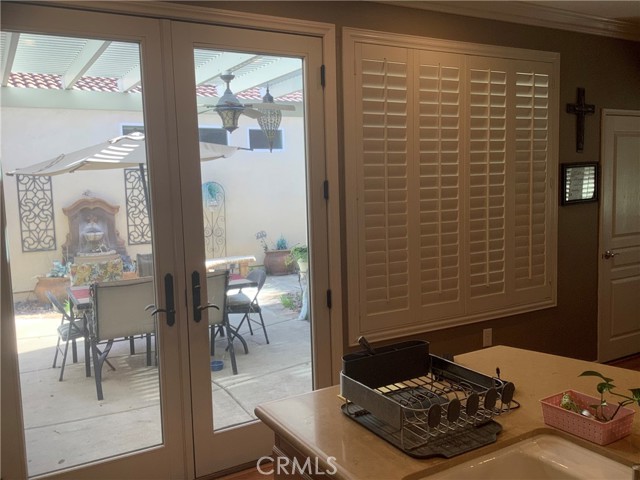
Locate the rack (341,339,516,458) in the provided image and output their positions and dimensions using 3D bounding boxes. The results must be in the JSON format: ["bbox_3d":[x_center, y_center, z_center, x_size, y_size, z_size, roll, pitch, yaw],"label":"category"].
[{"bbox_3d":[0.311,0.430,1.655,0.375,0.160,0.420,-5,7,-29],"label":"rack"}]

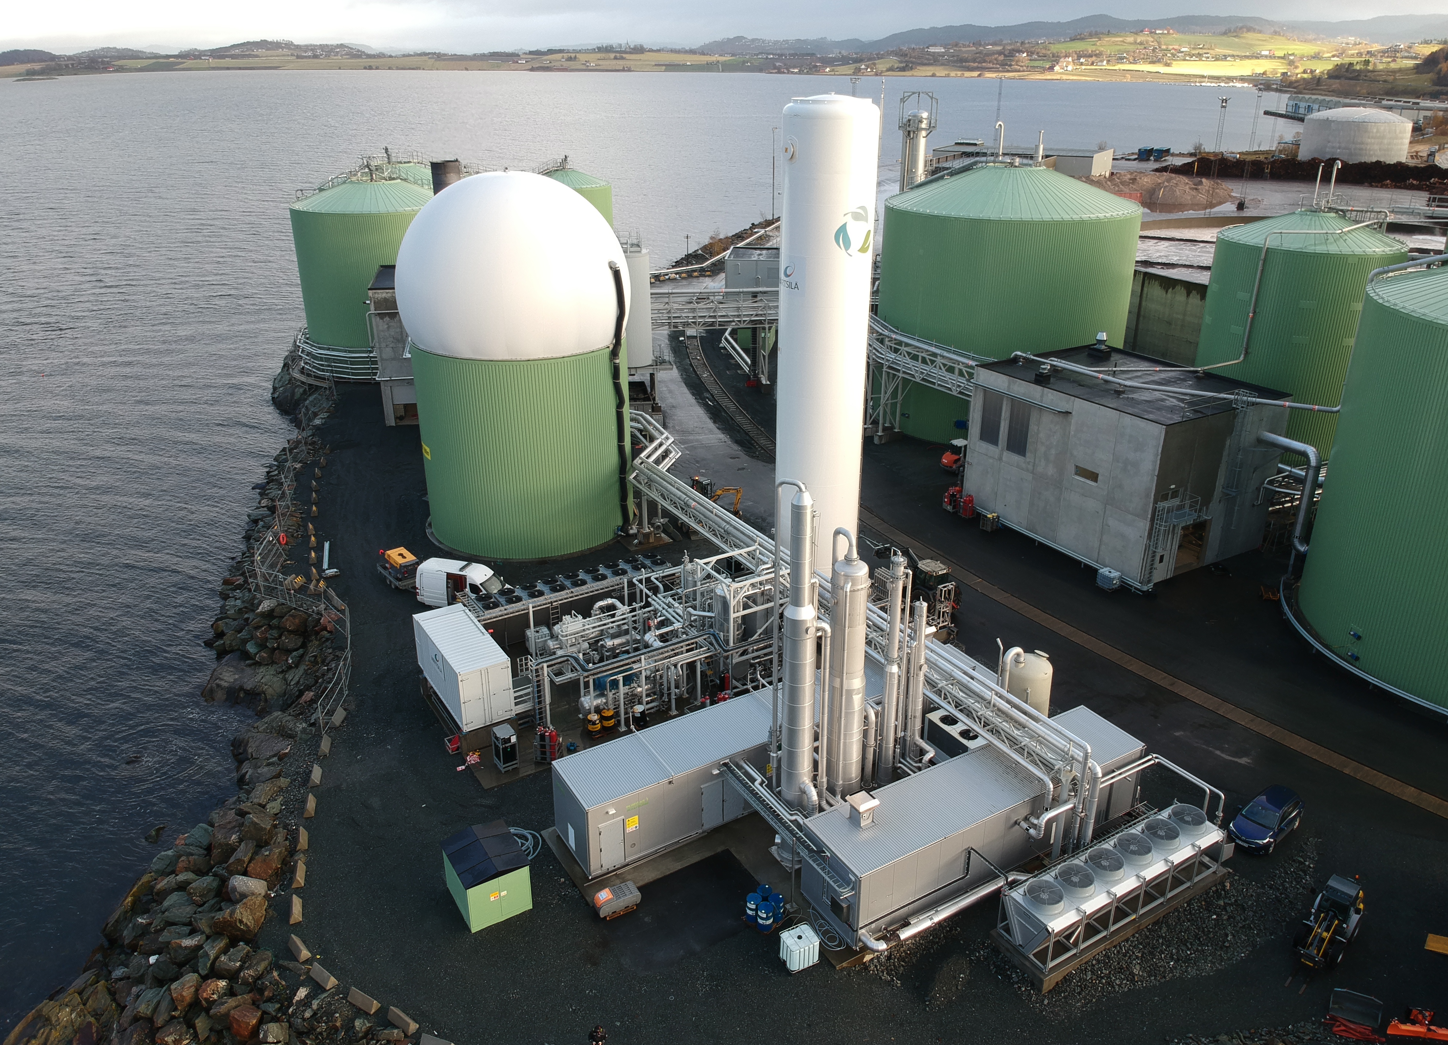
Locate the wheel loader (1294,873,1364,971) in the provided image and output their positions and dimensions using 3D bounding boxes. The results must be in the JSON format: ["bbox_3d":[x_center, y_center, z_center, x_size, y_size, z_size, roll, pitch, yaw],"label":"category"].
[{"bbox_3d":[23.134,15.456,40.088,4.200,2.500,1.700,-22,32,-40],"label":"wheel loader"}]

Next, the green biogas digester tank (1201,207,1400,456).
[{"bbox_3d":[42.753,-13.587,78.957,12.500,18.950,12.500,0,23,0],"label":"green biogas digester tank"}]

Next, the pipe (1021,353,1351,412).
[{"bbox_3d":[26.871,-8.373,64.518,19.700,0.850,1.700,17,29,35],"label":"pipe"}]

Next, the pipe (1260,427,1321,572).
[{"bbox_3d":[36.889,-1.668,69.107,1.200,8.100,4.500,-13,27,-26],"label":"pipe"}]

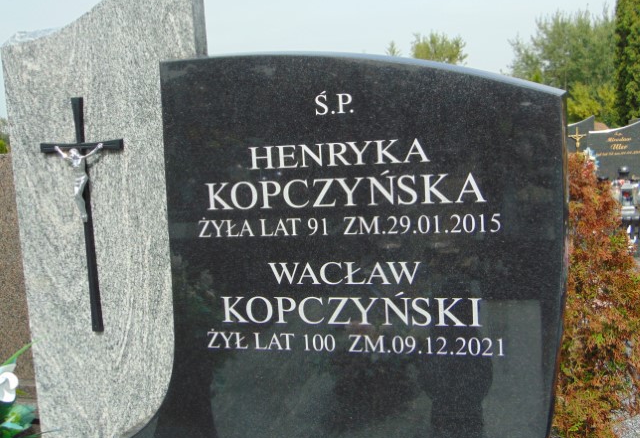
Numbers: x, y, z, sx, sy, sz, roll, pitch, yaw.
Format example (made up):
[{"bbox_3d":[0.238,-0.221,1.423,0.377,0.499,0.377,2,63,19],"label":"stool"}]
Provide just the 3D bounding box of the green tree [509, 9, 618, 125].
[{"bbox_3d":[9.572,-5.805,28.000,4.600,4.800,4.300,0,9,19],"label":"green tree"}]

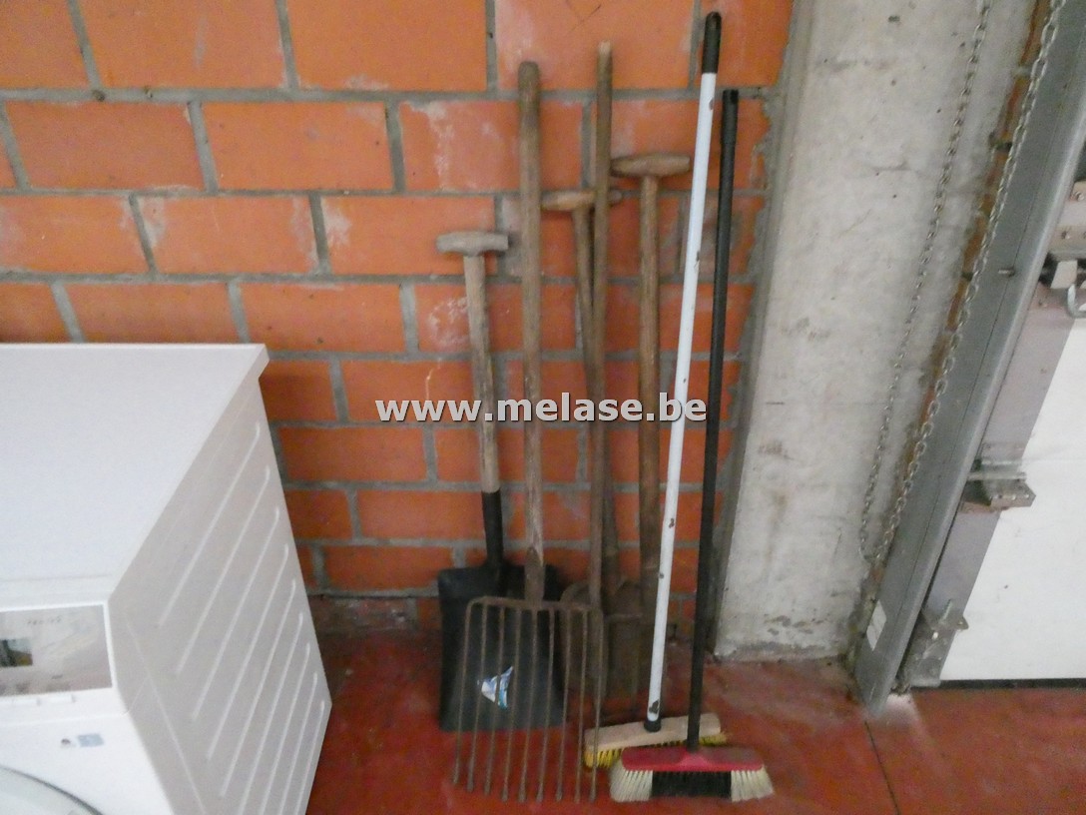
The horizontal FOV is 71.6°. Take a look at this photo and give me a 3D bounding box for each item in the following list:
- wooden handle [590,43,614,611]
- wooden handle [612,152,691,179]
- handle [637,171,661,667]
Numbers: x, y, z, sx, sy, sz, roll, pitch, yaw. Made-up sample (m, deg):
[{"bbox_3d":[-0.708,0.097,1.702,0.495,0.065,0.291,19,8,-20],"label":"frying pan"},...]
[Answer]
[{"bbox_3d":[0.098,-0.072,1.281,0.026,0.990,0.026,0,20,1],"label":"wooden handle"},{"bbox_3d":[0.170,-0.383,1.191,0.126,0.037,0.034,-1,24,1],"label":"wooden handle"},{"bbox_3d":[0.194,0.069,1.361,0.034,0.940,0.034,-3,21,2],"label":"handle"}]

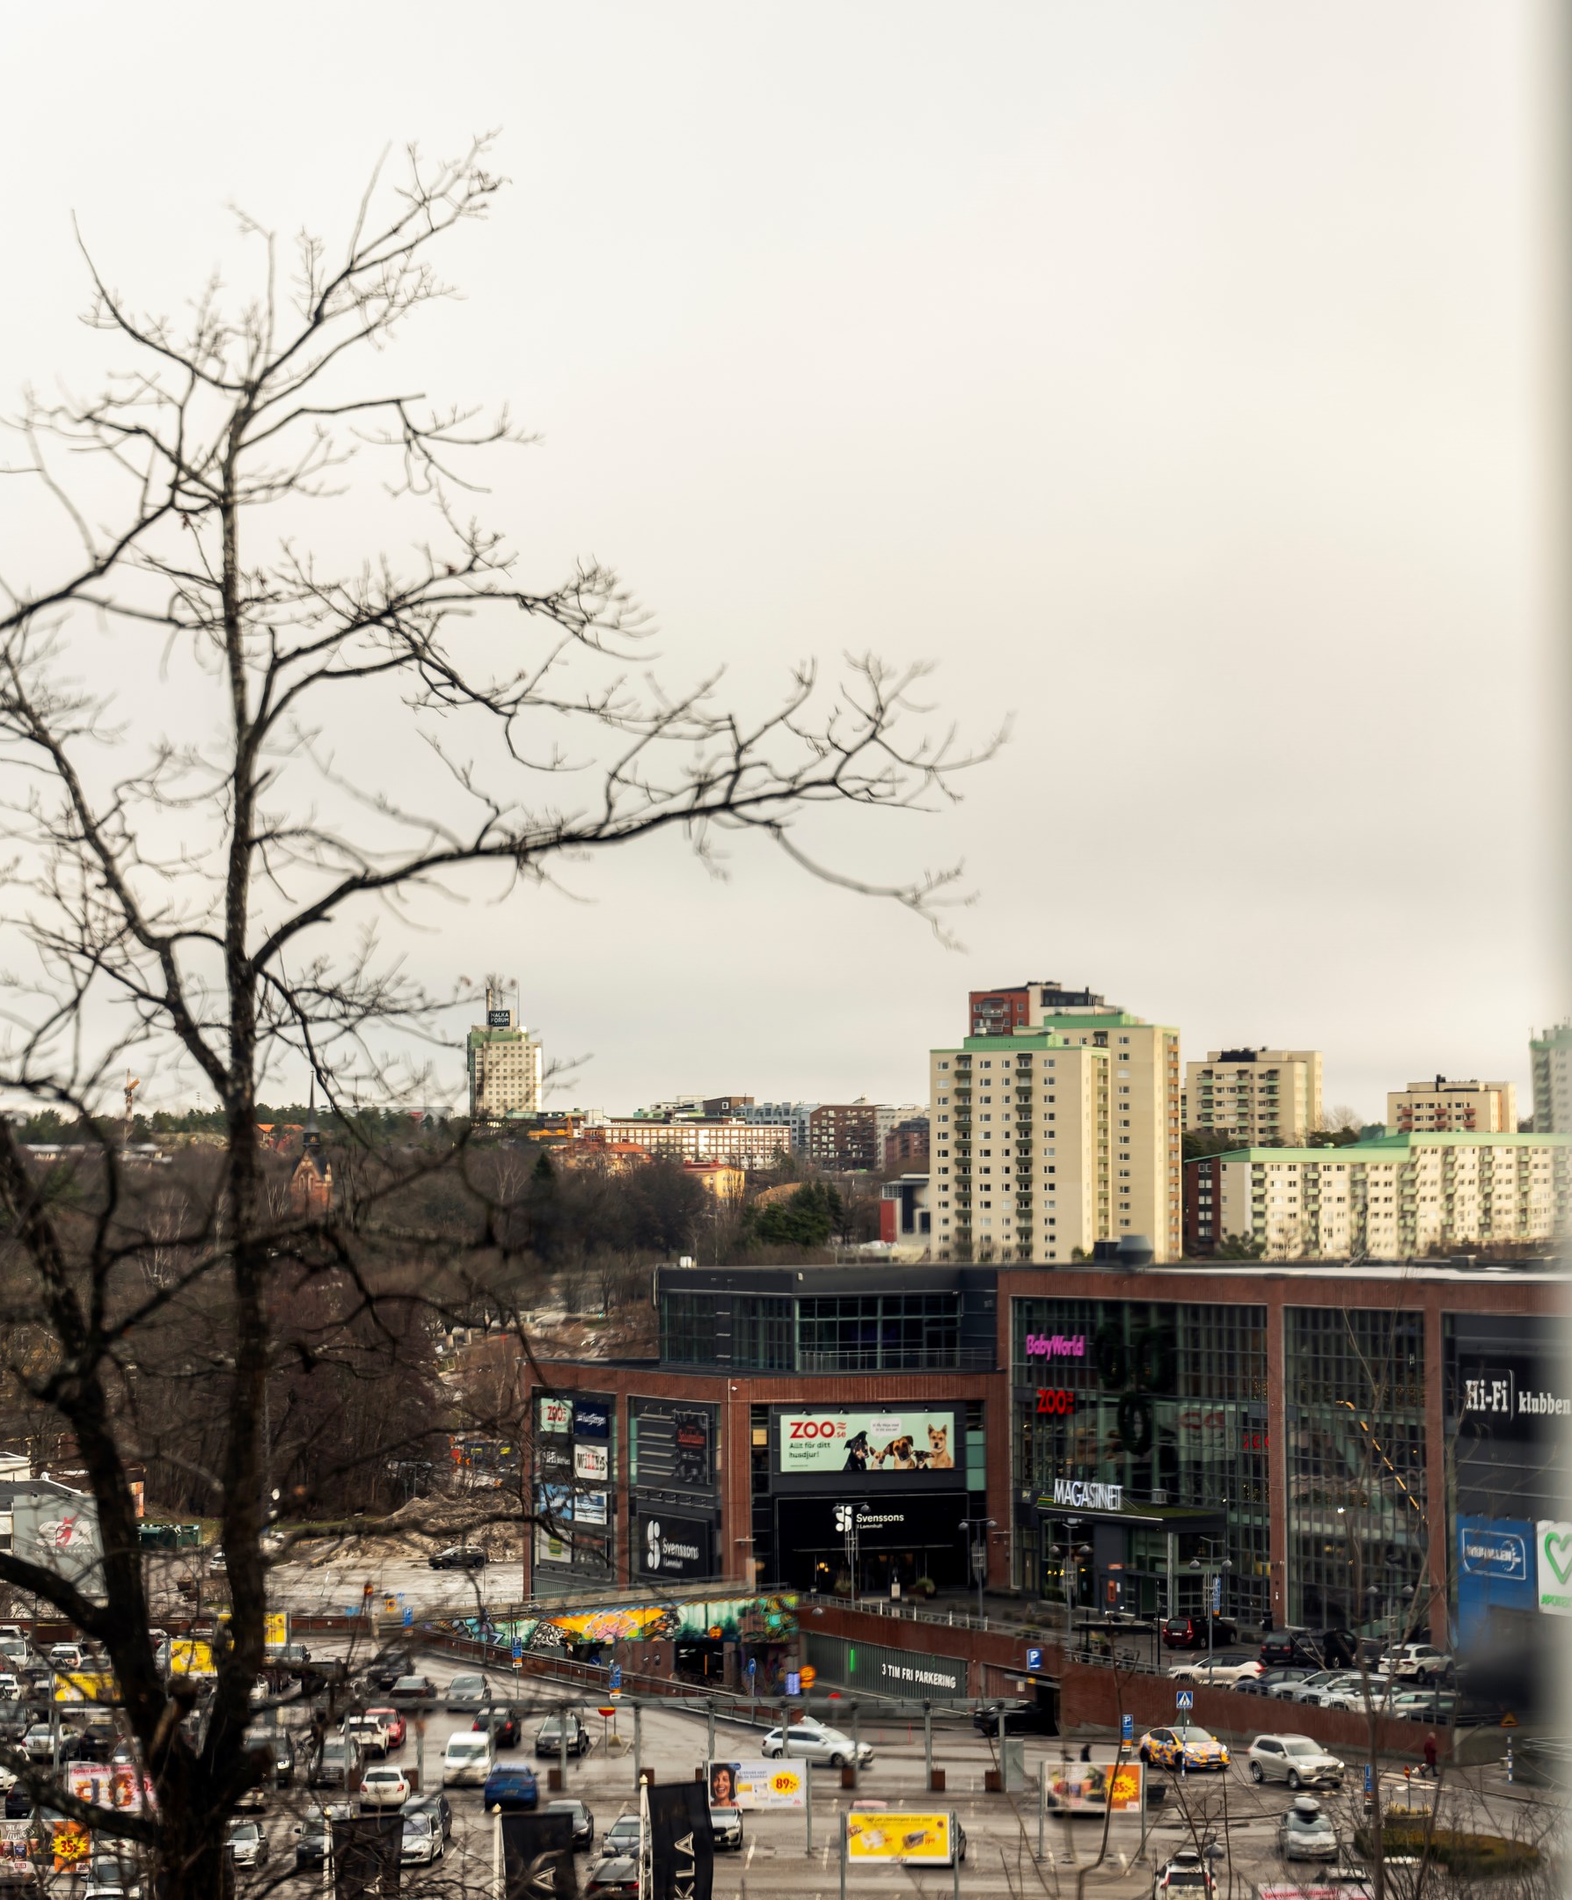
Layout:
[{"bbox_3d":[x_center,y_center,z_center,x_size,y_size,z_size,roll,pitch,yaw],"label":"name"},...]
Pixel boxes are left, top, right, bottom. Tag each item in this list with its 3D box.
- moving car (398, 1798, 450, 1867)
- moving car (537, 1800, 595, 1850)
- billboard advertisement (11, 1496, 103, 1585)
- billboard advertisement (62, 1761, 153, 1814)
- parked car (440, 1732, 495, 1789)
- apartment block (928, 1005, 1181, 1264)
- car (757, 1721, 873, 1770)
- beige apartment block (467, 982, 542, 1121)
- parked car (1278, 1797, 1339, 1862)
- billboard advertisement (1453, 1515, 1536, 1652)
[{"bbox_3d":[-12.720,30.530,191.020,1.780,1.520,4.350,0,-3,0],"label":"moving car"},{"bbox_3d":[-7.720,30.730,195.100,1.800,1.450,4.450,0,-3,0],"label":"moving car"},{"bbox_3d":[-43.840,35.750,335.000,5.600,5.600,0.300,0,-2,-3],"label":"billboard advertisement"},{"bbox_3d":[-24.650,30.650,203.000,3.550,1.780,0.150,0,-2,-2],"label":"billboard advertisement"},{"bbox_3d":[-13.090,33.530,230.240,1.860,1.850,4.400,0,-2,0],"label":"parked car"},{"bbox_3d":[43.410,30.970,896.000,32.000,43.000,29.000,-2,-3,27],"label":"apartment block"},{"bbox_3d":[1.300,32.490,227.000,4.600,1.480,1.800,-2,-3,29],"label":"car"},{"bbox_3d":[-101.320,38.180,2000.000,25.000,52.000,18.000,-1,-3,5],"label":"beige apartment block"},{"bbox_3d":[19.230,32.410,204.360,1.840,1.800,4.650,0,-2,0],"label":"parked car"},{"bbox_3d":[34.270,30.590,268.000,0.300,6.600,7.500,1,-3,-21],"label":"billboard advertisement"}]

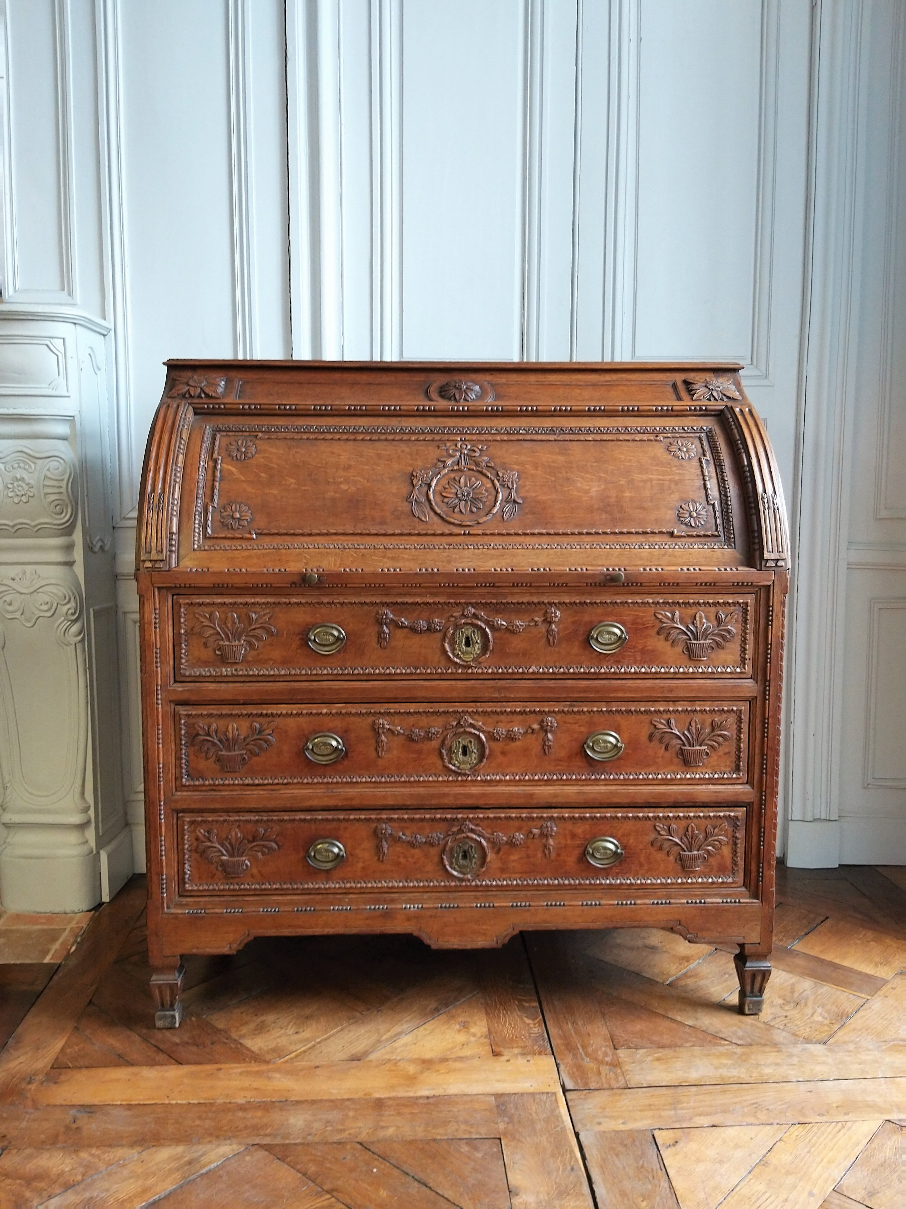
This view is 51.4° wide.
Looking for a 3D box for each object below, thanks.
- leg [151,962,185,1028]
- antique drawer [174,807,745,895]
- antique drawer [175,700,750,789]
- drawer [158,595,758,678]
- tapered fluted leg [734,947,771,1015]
[{"bbox_3d":[-0.518,0.702,1.719,0.052,0.127,0.051,0,5,-2],"label":"leg"},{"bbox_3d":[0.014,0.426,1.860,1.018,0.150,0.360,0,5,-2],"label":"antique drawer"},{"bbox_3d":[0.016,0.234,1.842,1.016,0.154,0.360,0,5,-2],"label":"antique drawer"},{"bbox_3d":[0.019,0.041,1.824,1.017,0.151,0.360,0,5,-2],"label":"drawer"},{"bbox_3d":[0.561,0.700,1.763,0.052,0.127,0.051,0,5,-2],"label":"tapered fluted leg"}]

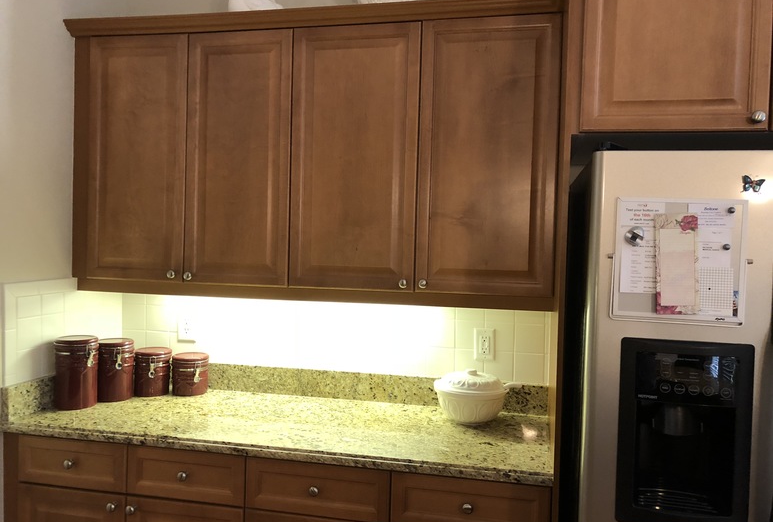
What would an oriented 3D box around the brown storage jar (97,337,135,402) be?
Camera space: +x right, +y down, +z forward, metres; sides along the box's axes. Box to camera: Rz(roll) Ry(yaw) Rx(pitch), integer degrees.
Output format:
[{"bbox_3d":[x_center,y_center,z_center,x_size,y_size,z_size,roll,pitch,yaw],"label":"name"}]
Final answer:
[{"bbox_3d":[-1.050,0.422,2.420,0.145,0.222,0.153,0,2,-32],"label":"brown storage jar"}]

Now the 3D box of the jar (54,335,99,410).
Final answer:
[{"bbox_3d":[-1.135,0.410,2.302,0.153,0.249,0.145,1,2,0],"label":"jar"}]

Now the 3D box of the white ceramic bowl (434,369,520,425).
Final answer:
[{"bbox_3d":[0.328,0.481,2.239,0.300,0.180,0.258,2,2,12],"label":"white ceramic bowl"}]

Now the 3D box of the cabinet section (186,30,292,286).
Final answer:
[{"bbox_3d":[-0.489,-0.364,2.359,0.397,0.890,0.329,2,1,12],"label":"cabinet section"}]

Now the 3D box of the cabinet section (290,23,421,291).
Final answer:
[{"bbox_3d":[-0.078,-0.352,2.272,0.445,0.890,0.329,2,1,12],"label":"cabinet section"}]

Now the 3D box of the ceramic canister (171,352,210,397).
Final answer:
[{"bbox_3d":[-0.795,0.461,2.536,0.145,0.150,0.153,0,2,-40],"label":"ceramic canister"}]

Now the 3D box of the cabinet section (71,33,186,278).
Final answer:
[{"bbox_3d":[-0.915,-0.377,2.449,0.475,0.890,0.329,2,1,12],"label":"cabinet section"}]

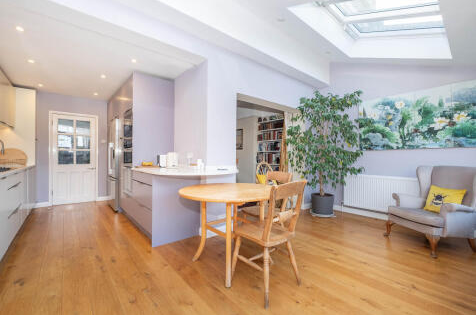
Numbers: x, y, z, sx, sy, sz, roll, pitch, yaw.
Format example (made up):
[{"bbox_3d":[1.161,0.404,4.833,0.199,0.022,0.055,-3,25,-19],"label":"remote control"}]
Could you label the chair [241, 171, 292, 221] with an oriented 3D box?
[{"bbox_3d":[0.370,0.614,2.335,0.470,0.850,0.480,0,0,-42],"label":"chair"}]

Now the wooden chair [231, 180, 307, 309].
[{"bbox_3d":[0.267,0.611,1.605,0.480,0.850,0.470,0,0,-37],"label":"wooden chair"}]

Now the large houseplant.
[{"bbox_3d":[1.520,-0.081,3.470,1.100,2.250,1.200,0,0,-40],"label":"large houseplant"}]

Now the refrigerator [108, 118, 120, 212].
[{"bbox_3d":[-2.366,0.162,4.294,0.720,1.770,0.910,0,0,-42],"label":"refrigerator"}]

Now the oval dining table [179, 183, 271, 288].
[{"bbox_3d":[-0.050,0.675,1.980,1.050,0.725,1.050,0,0,-40],"label":"oval dining table"}]

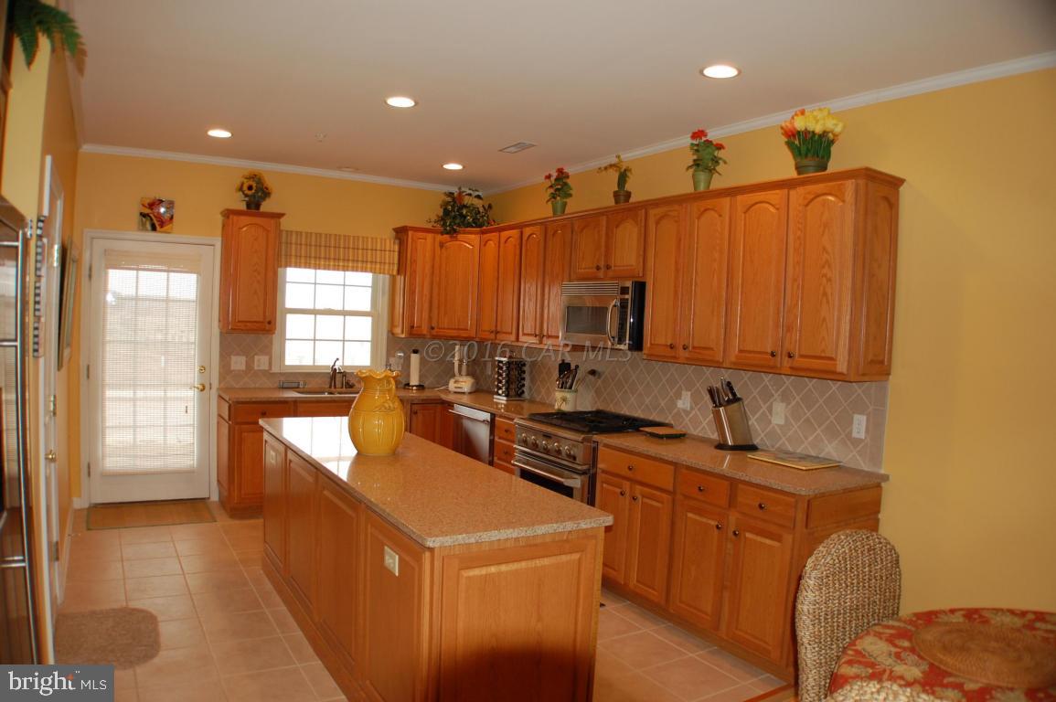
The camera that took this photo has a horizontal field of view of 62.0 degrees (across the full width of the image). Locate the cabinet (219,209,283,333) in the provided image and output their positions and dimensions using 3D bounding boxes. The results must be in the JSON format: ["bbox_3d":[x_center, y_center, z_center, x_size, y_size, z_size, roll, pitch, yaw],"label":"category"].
[{"bbox_3d":[-1.884,-0.540,6.000,0.370,0.830,0.340,1,3,-28],"label":"cabinet"}]

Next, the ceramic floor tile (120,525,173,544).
[{"bbox_3d":[-2.547,1.230,5.848,0.315,0.010,0.335,1,3,-28],"label":"ceramic floor tile"}]

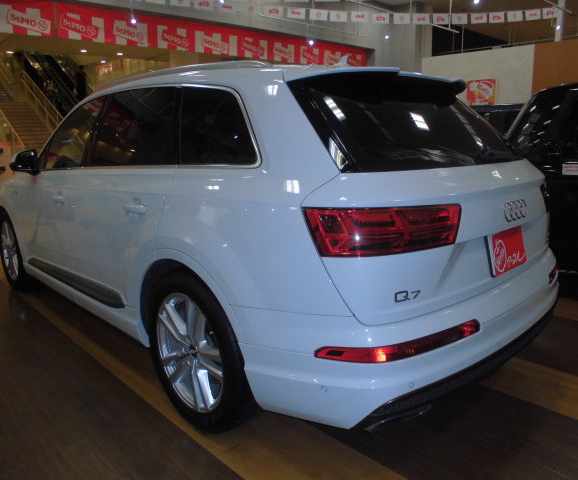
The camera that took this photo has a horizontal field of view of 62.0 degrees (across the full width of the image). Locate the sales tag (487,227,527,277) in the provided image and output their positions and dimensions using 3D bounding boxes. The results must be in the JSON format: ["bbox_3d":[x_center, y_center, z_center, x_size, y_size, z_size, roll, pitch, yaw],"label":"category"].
[{"bbox_3d":[0.914,0.041,2.005,0.330,0.168,0.020,-12,4,-42],"label":"sales tag"}]

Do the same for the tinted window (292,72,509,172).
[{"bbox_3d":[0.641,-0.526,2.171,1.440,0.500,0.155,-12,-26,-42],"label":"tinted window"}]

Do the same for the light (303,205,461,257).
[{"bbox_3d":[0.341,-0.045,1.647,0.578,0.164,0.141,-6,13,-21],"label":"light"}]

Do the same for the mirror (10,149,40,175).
[{"bbox_3d":[-1.890,-0.560,3.428,0.200,0.175,0.140,-11,15,-39],"label":"mirror"}]

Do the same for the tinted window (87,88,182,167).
[{"bbox_3d":[-0.823,-0.579,2.532,0.065,0.390,0.980,14,-2,-44],"label":"tinted window"}]

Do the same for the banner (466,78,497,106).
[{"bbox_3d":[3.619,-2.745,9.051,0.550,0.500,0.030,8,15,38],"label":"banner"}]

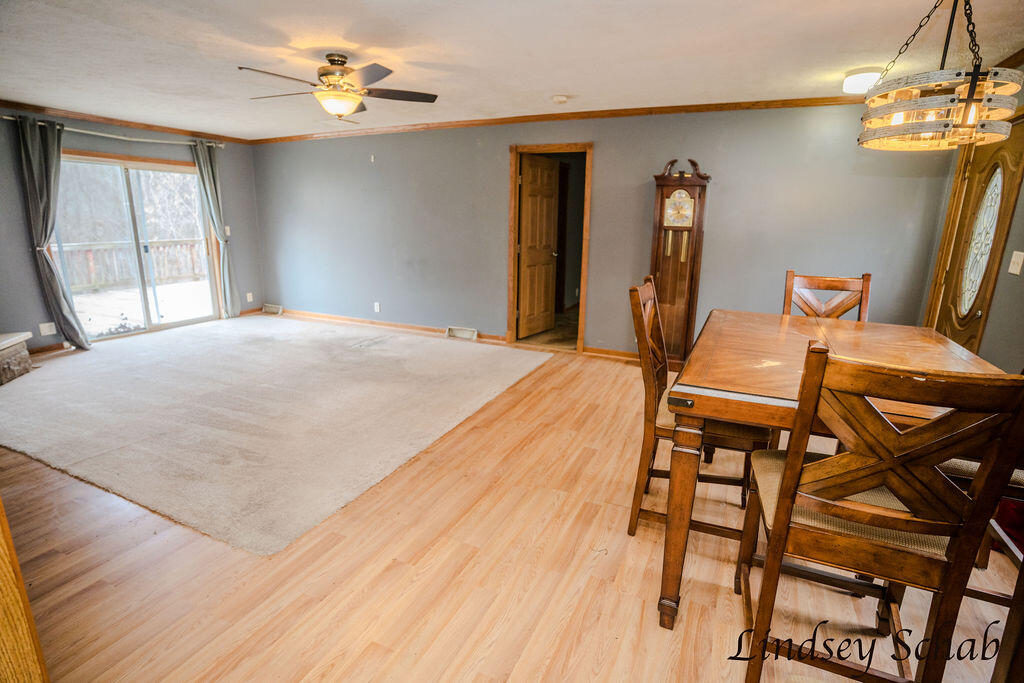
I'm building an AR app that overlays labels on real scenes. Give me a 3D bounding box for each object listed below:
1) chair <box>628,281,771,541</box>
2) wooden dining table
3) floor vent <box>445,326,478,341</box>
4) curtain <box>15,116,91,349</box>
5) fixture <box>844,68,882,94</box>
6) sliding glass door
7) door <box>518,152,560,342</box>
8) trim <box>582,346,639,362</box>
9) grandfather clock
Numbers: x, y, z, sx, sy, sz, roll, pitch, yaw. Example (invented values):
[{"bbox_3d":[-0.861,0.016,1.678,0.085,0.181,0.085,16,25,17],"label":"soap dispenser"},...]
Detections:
[{"bbox_3d":[0.822,0.327,2.197,0.600,1.130,0.490,7,16,24],"label":"chair"},{"bbox_3d":[1.283,0.490,2.030,1.030,0.910,1.550,8,16,25],"label":"wooden dining table"},{"bbox_3d":[-0.619,-0.103,5.807,0.430,0.135,0.070,7,16,24],"label":"floor vent"},{"bbox_3d":[-4.548,-1.020,4.864,0.160,2.240,0.430,7,16,24],"label":"curtain"},{"bbox_3d":[2.380,-1.768,3.290,0.280,0.115,0.280,7,16,24],"label":"fixture"},{"bbox_3d":[-4.328,-1.099,5.715,0.110,1.990,1.740,7,16,24],"label":"sliding glass door"},{"bbox_3d":[0.341,-1.043,5.666,0.045,2.040,0.770,12,18,37],"label":"door"},{"bbox_3d":[1.080,0.133,5.086,0.660,0.090,0.020,7,16,24],"label":"trim"},{"bbox_3d":[1.526,-0.673,4.529,0.460,1.940,0.260,7,16,24],"label":"grandfather clock"}]

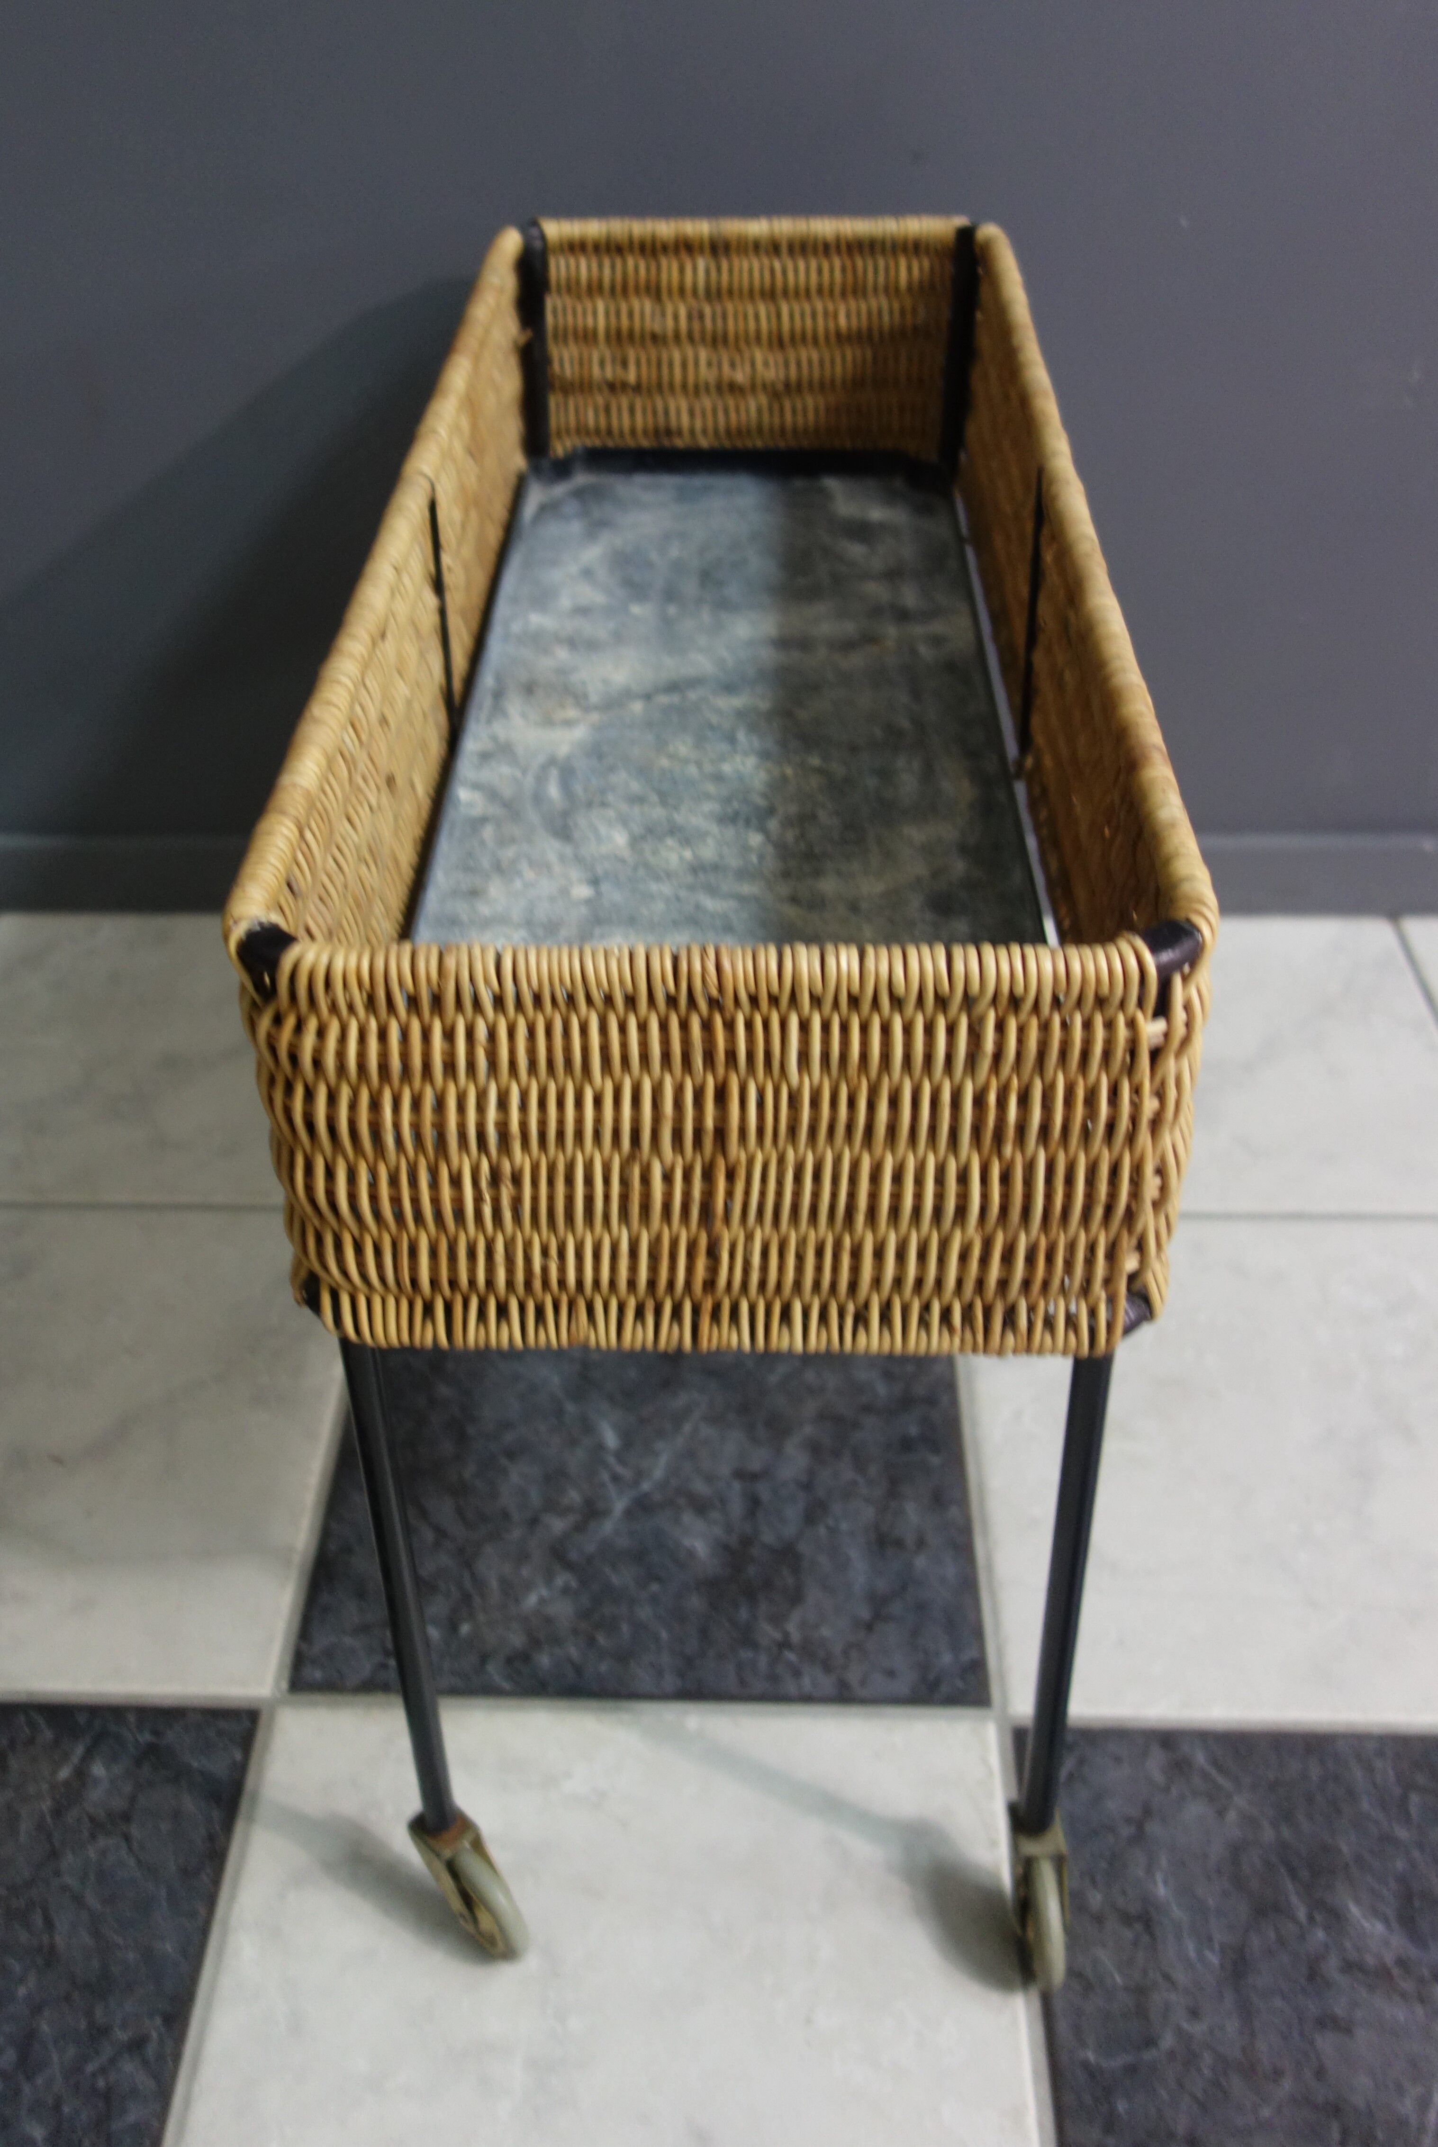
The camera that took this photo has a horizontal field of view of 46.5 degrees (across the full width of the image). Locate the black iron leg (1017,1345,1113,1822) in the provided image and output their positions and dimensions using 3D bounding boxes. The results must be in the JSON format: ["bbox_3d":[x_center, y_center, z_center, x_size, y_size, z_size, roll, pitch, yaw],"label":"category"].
[{"bbox_3d":[0.152,0.241,0.738,0.016,0.355,0.016,-1,37,4],"label":"black iron leg"}]

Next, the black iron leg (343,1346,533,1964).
[{"bbox_3d":[-0.126,0.281,0.763,0.065,0.442,0.040,2,37,1],"label":"black iron leg"}]

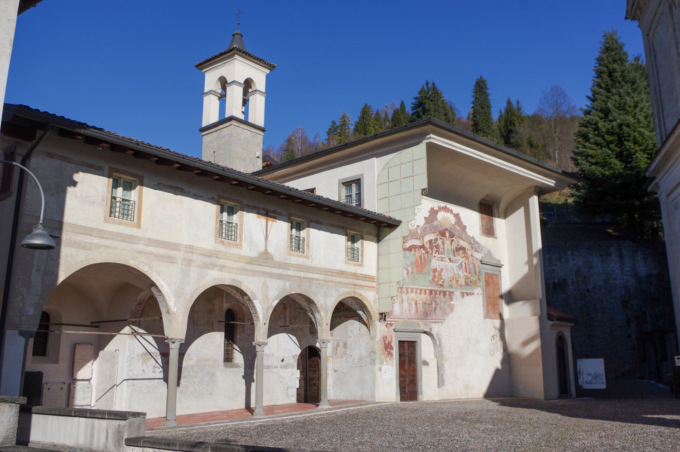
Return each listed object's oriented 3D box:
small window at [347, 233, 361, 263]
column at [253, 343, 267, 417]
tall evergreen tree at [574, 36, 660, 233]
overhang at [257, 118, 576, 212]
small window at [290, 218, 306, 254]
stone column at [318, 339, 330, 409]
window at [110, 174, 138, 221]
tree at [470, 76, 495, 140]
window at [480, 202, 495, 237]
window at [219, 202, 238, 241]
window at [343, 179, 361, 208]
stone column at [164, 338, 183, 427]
[{"bbox_3d":[0.561,0.902,26.723,0.160,1.300,0.860,-10,-16,39],"label":"small window"},{"bbox_3d":[-2.912,5.559,23.312,0.370,2.610,0.370,-12,-17,40],"label":"column"},{"bbox_3d":[26.403,-8.978,60.610,8.500,20.760,8.500,0,-13,0],"label":"tall evergreen tree"},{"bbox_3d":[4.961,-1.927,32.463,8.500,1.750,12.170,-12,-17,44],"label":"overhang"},{"bbox_3d":[-1.737,0.435,25.769,0.200,1.360,0.830,-12,-17,40],"label":"small window"},{"bbox_3d":[-0.589,5.645,24.522,0.380,2.500,0.380,-10,-16,39],"label":"stone column"},{"bbox_3d":[-6.309,-0.807,18.718,0.160,1.300,0.860,-10,-16,39],"label":"window"},{"bbox_3d":[23.666,-18.189,106.930,3.500,14.610,3.500,0,-13,0],"label":"tree"},{"bbox_3d":[7.943,-0.337,34.724,0.160,1.820,1.220,-12,-17,44],"label":"window"},{"bbox_3d":[-3.773,-0.145,21.667,0.160,1.300,0.860,-10,-16,39],"label":"window"},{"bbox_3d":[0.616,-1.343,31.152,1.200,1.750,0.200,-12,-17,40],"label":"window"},{"bbox_3d":[-5.349,5.018,20.590,0.380,2.710,0.380,-12,-17,40],"label":"stone column"}]

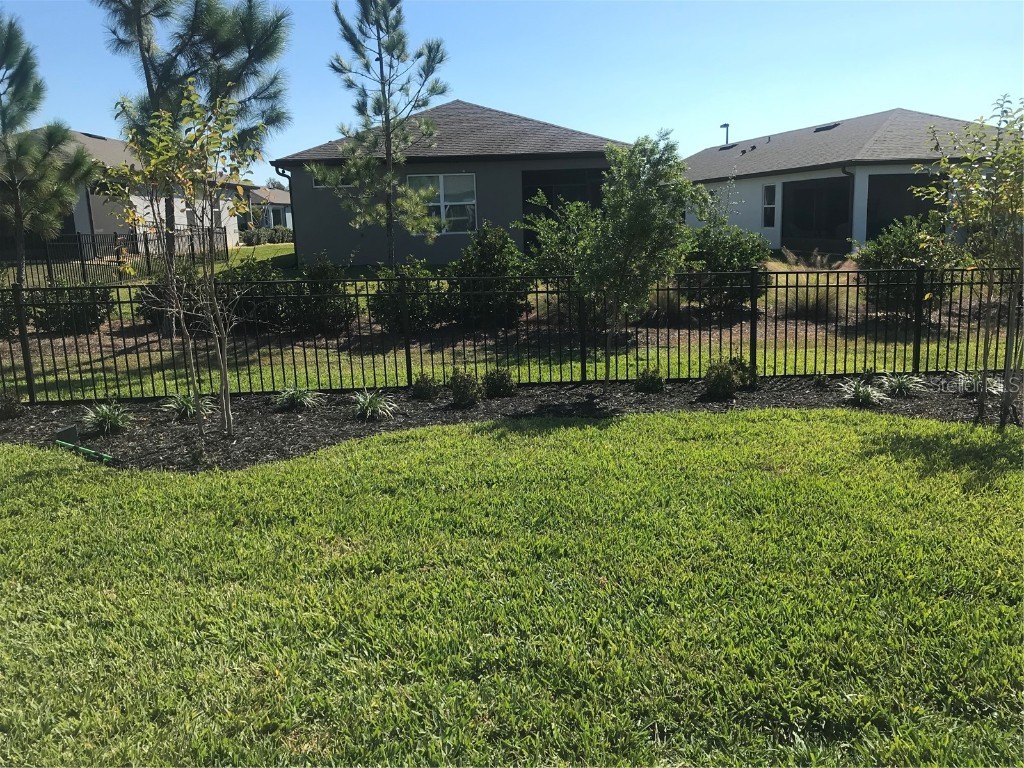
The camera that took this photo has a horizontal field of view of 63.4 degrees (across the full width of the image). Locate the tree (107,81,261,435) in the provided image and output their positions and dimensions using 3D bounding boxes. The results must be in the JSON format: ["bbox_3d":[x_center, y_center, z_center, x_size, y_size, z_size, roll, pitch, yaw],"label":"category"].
[{"bbox_3d":[-2.620,-0.958,6.598,1.240,2.782,1.150,-3,10,-6],"label":"tree"}]

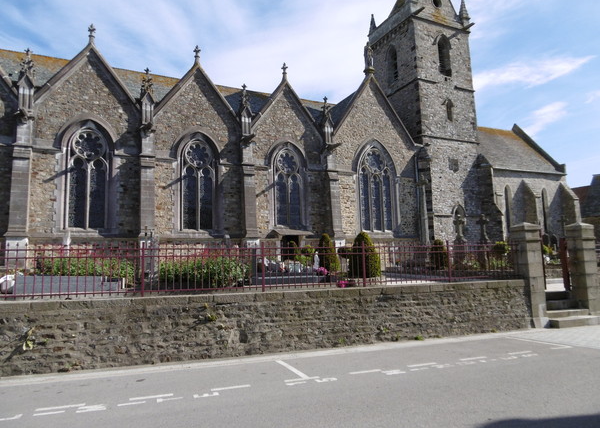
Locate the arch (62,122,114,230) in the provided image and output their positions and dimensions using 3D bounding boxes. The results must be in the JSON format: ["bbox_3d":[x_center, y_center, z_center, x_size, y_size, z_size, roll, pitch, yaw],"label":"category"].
[{"bbox_3d":[-9.045,-1.628,17.782,1.782,4.576,0.500,2,-7,-26],"label":"arch"}]

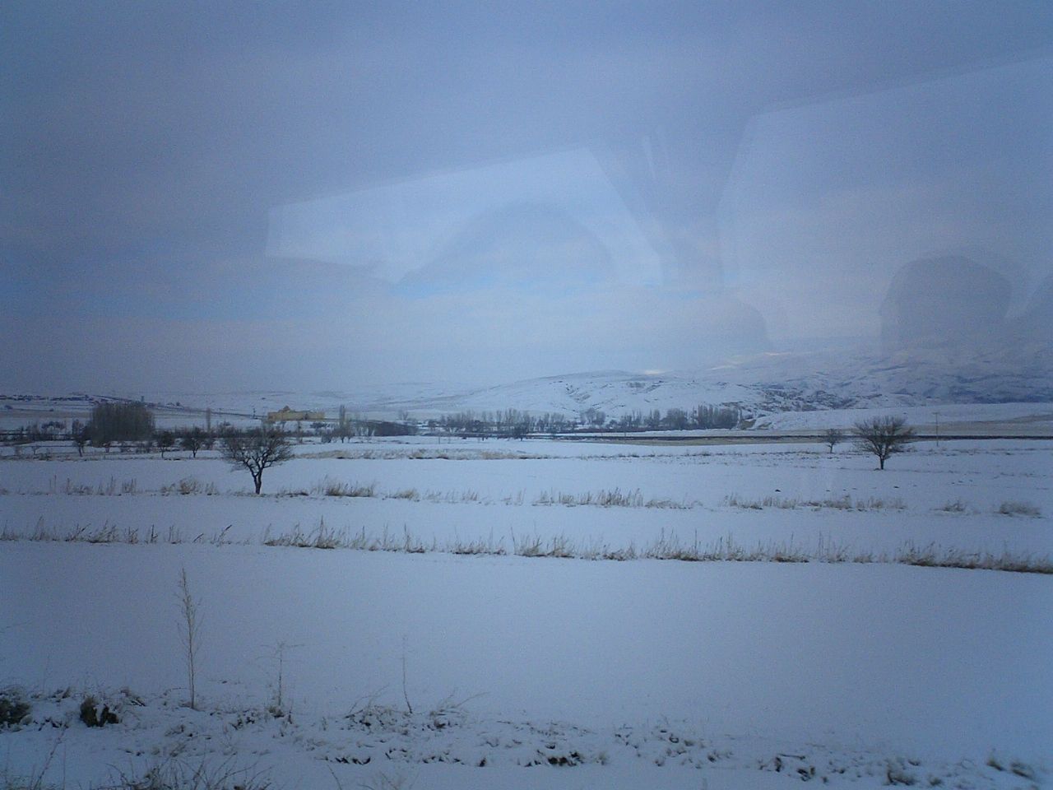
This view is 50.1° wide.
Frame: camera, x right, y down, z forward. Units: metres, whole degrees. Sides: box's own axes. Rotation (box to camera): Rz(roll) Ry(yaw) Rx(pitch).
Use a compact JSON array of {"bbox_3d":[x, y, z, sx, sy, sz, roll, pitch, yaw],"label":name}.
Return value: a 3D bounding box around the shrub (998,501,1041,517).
[{"bbox_3d":[24.976,5.749,57.000,2.100,0.800,1.400,-1,-1,22],"label":"shrub"}]

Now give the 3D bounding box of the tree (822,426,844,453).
[{"bbox_3d":[40.838,5.975,150.000,3.000,3.500,2.900,0,-1,15],"label":"tree"}]

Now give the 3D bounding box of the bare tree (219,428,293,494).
[{"bbox_3d":[-16.995,4.177,71.000,4.400,4.150,4.200,0,-1,-13],"label":"bare tree"}]

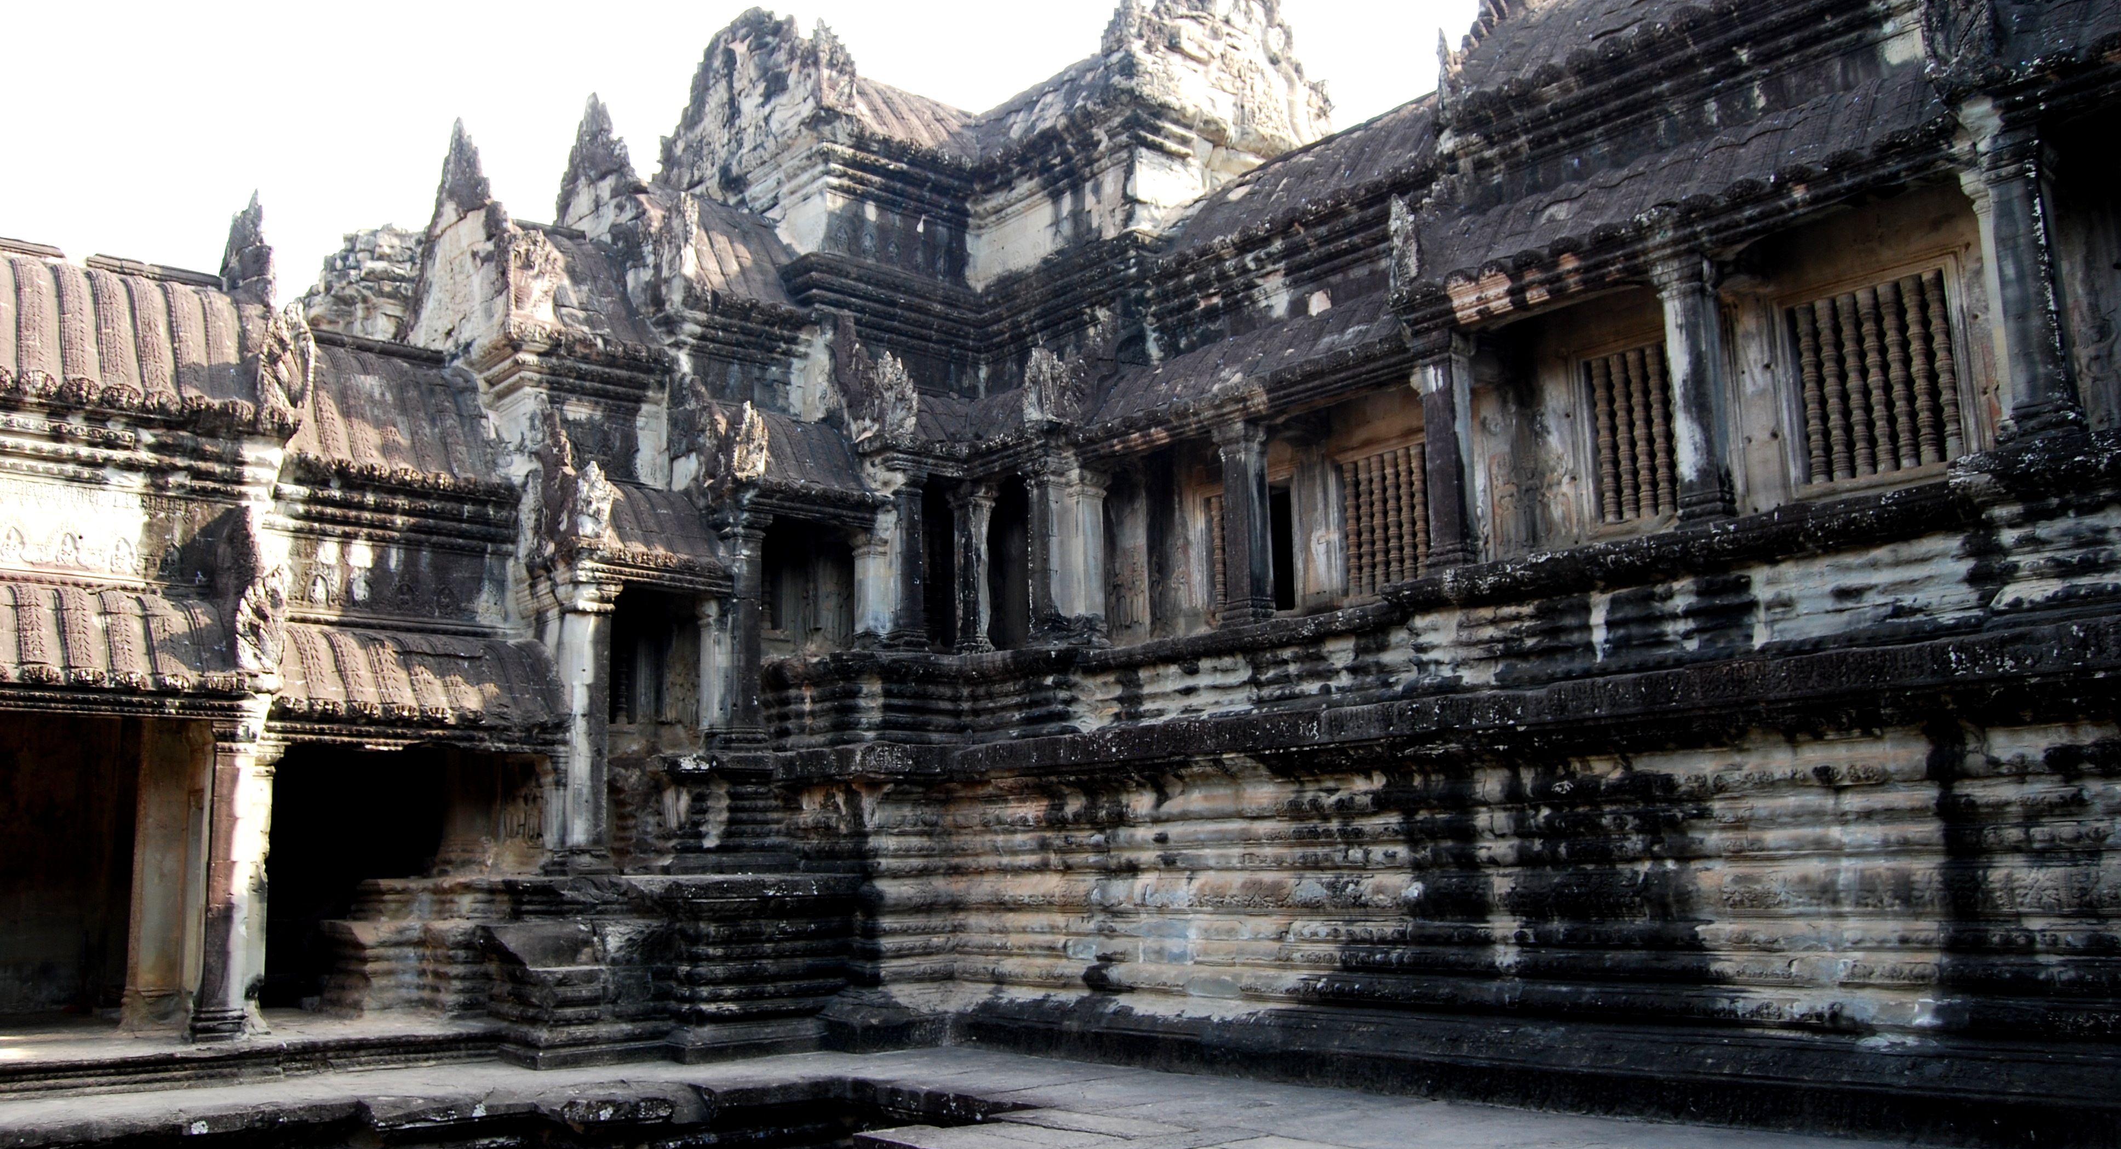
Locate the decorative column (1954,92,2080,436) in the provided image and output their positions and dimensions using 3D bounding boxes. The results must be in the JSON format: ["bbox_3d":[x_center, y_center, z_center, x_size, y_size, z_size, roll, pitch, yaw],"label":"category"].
[{"bbox_3d":[6.363,-2.031,10.585,0.420,2.162,0.420,9,-15,-42],"label":"decorative column"}]

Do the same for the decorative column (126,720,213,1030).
[{"bbox_3d":[-9.266,3.103,16.583,0.480,3.112,0.480,9,-15,-42],"label":"decorative column"}]

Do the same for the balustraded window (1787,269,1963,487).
[{"bbox_3d":[6.966,-1.659,13.653,0.250,1.689,1.262,9,-15,-42],"label":"balustraded window"}]

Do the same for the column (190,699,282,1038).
[{"bbox_3d":[-8.369,2.996,16.169,0.478,3.276,0.407,9,-15,-42],"label":"column"}]

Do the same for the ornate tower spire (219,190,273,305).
[{"bbox_3d":[-10.139,-4.069,19.847,0.377,1.187,0.565,9,-15,-42],"label":"ornate tower spire"}]

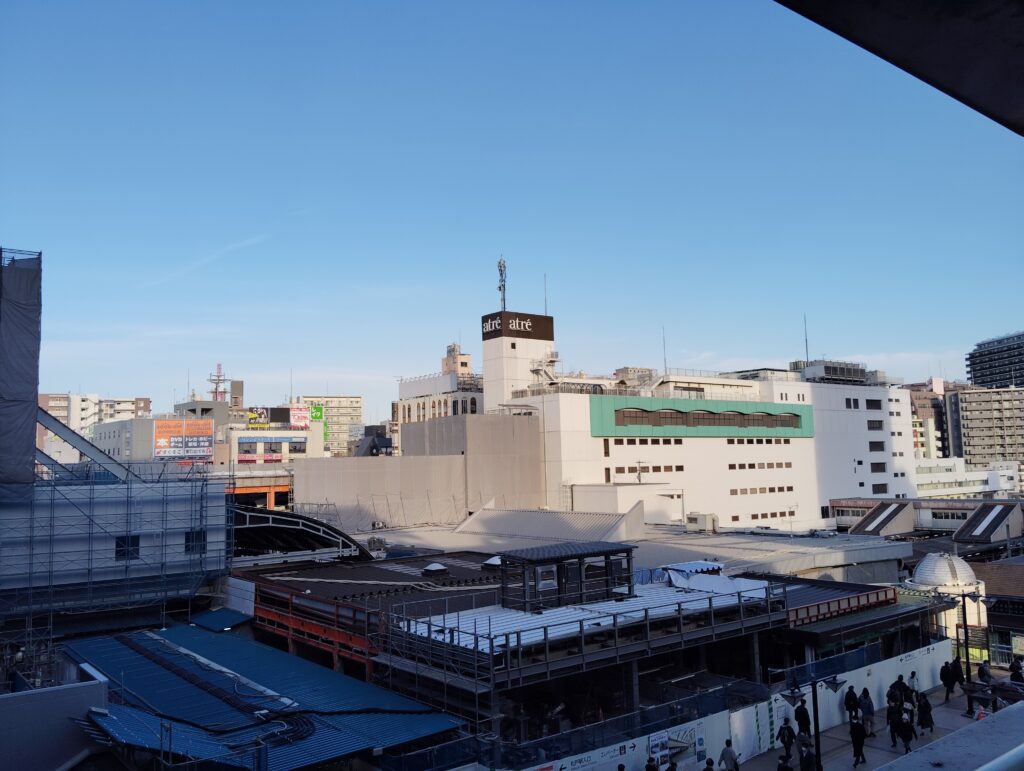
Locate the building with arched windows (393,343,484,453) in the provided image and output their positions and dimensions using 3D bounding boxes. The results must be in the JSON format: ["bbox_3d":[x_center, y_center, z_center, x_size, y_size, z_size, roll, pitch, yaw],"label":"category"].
[{"bbox_3d":[-9.151,12.363,140.892,14.000,38.200,17.500,3,-7,-39],"label":"building with arched windows"}]

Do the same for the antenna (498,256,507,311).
[{"bbox_3d":[-1.414,-15.448,127.500,1.200,8.800,1.200,-2,-6,0],"label":"antenna"}]

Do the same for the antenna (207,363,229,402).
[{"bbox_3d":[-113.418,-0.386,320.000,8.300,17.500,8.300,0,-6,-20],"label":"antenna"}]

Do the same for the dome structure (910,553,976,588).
[{"bbox_3d":[24.217,10.287,46.500,3.400,1.800,3.400,3,-7,-39],"label":"dome structure"}]

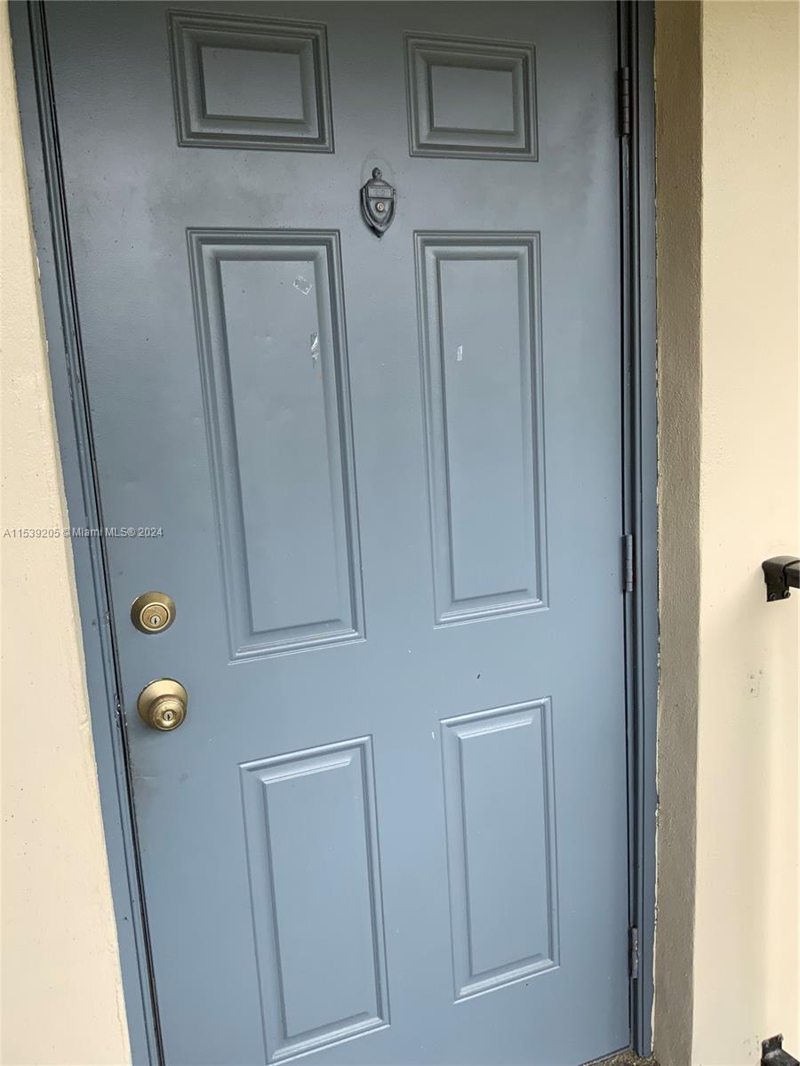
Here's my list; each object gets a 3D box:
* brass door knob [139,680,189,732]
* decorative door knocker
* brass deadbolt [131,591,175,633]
[{"bbox_3d":[-0.350,0.262,1.335,0.073,0.073,0.063,-7,11,-21],"label":"brass door knob"},{"bbox_3d":[-0.030,-0.507,1.368,0.053,0.104,0.024,-7,11,-21],"label":"decorative door knocker"},{"bbox_3d":[-0.364,0.122,1.328,0.066,0.066,0.024,-7,11,-21],"label":"brass deadbolt"}]

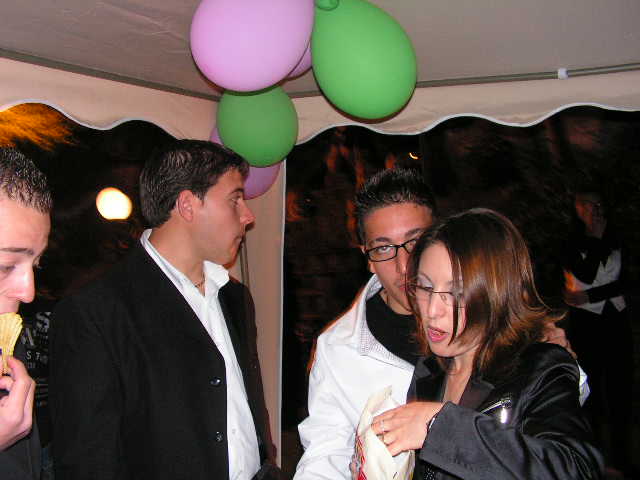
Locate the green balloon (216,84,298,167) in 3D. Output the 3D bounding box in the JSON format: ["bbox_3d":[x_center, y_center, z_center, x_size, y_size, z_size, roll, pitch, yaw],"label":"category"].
[{"bbox_3d":[-0.189,-0.357,1.980,0.240,0.280,0.240,-5,-3,0],"label":"green balloon"}]

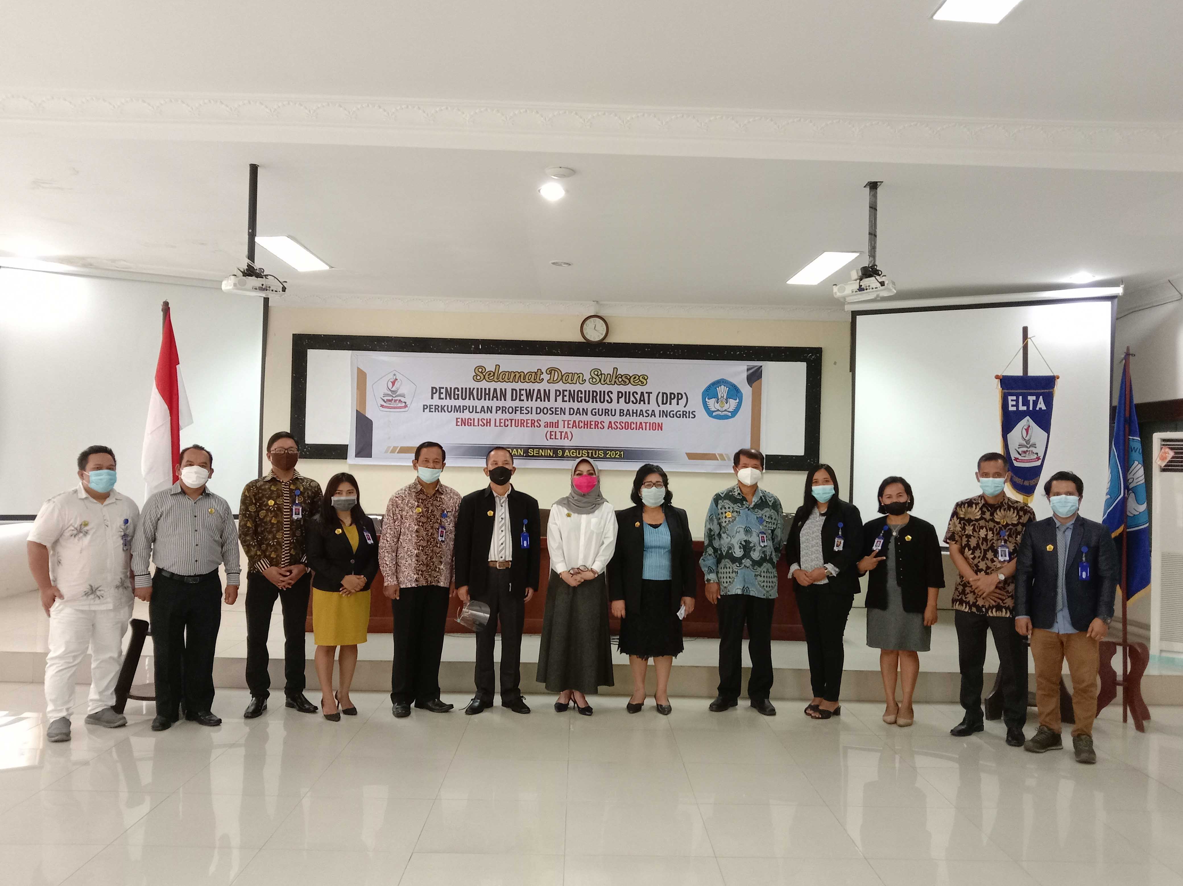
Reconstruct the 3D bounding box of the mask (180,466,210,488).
[{"bbox_3d":[-2.277,0.194,5.110,0.148,0.125,0.080,2,-2,-25],"label":"mask"}]

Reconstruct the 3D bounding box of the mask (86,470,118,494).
[{"bbox_3d":[-2.724,0.214,4.950,0.085,0.130,0.150,0,-2,44],"label":"mask"}]

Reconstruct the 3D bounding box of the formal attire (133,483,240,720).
[{"bbox_3d":[-2.369,0.925,5.200,0.580,1.400,0.340,2,-2,-26],"label":"formal attire"}]

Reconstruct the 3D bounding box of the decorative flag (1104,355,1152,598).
[{"bbox_3d":[3.547,0.257,5.889,0.283,1.592,0.270,1,-2,29],"label":"decorative flag"}]

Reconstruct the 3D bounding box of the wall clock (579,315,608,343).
[{"bbox_3d":[0.031,-1.100,8.600,0.282,0.282,0.045,1,-1,-1],"label":"wall clock"}]

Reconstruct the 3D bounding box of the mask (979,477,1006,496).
[{"bbox_3d":[2.338,0.253,5.180,0.143,0.118,0.080,1,-2,24],"label":"mask"}]

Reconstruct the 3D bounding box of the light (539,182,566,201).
[{"bbox_3d":[-0.230,-1.496,5.290,0.165,0.080,0.165,1,-1,-1],"label":"light"}]

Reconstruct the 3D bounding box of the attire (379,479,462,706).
[{"bbox_3d":[-1.064,0.932,5.530,0.510,1.420,0.300,2,-1,-16],"label":"attire"}]

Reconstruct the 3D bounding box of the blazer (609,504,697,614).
[{"bbox_3d":[0.405,0.768,5.915,0.583,0.730,0.310,1,-2,-1],"label":"blazer"}]

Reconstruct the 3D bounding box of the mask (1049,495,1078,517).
[{"bbox_3d":[2.674,0.358,5.034,0.155,0.120,0.090,1,-1,25],"label":"mask"}]

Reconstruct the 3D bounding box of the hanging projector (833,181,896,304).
[{"bbox_3d":[1.535,-1.112,4.988,0.310,0.660,0.270,1,-1,28],"label":"hanging projector"}]

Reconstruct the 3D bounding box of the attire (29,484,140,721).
[{"bbox_3d":[-2.937,0.924,5.165,0.562,1.369,0.360,3,-2,-44],"label":"attire"}]

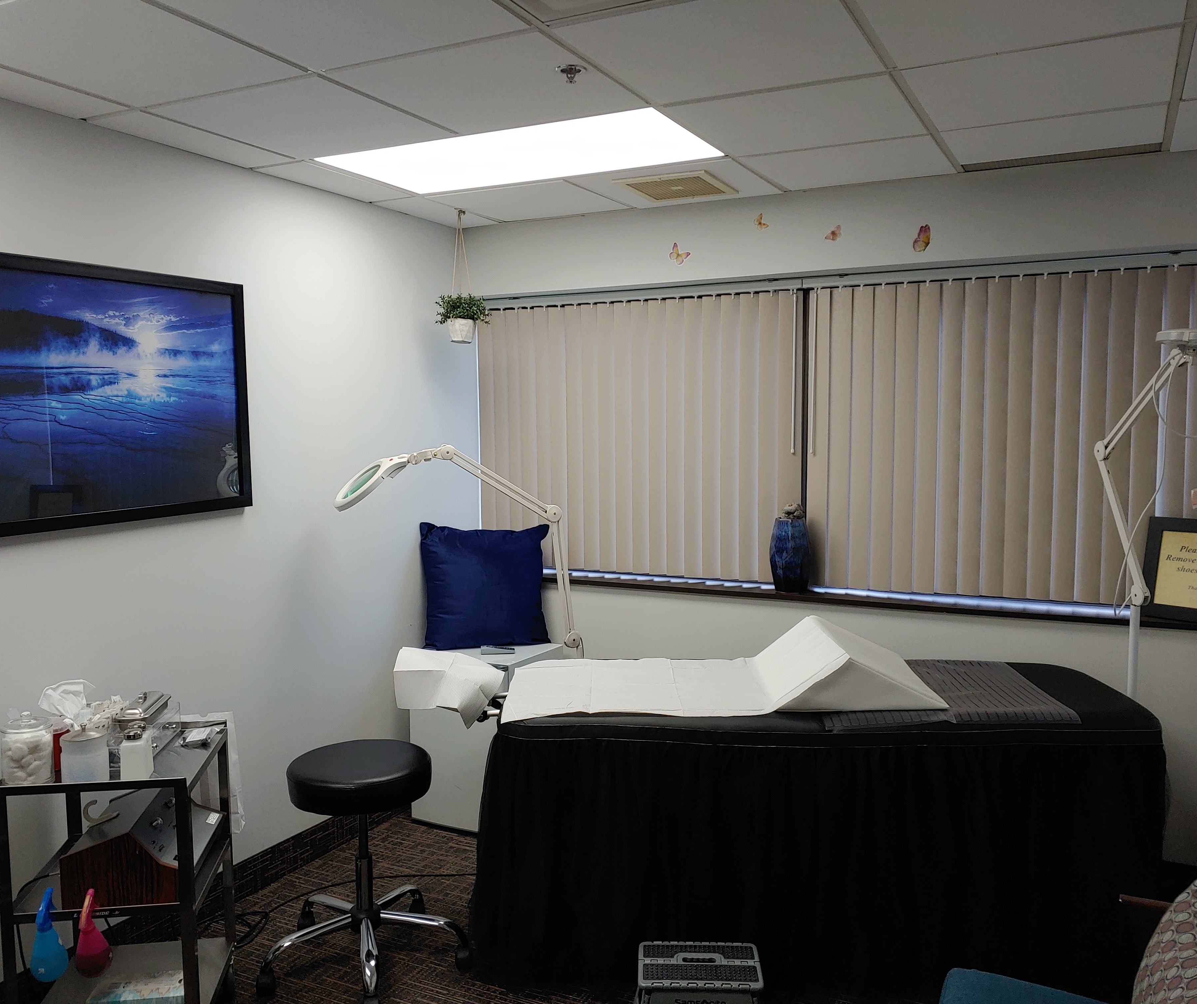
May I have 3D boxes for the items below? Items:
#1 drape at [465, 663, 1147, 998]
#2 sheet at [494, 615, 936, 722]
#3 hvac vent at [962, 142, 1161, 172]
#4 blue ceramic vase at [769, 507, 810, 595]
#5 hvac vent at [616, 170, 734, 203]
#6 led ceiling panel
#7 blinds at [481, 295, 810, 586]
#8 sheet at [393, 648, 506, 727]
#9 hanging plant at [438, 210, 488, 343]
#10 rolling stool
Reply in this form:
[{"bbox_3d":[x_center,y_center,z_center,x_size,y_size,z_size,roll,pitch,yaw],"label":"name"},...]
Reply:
[{"bbox_3d":[0.635,0.973,3.048,1.935,0.802,0.678,0,6,3],"label":"drape"},{"bbox_3d":[0.380,0.502,3.005,1.302,0.163,0.653,0,6,3],"label":"sheet"},{"bbox_3d":[1.495,-1.120,3.136,0.585,0.030,0.115,2,6,27],"label":"hvac vent"},{"bbox_3d":[0.748,0.184,3.782,0.148,0.332,0.148,2,6,27],"label":"blue ceramic vase"},{"bbox_3d":[0.288,-1.121,3.464,0.332,0.022,0.376,2,6,27],"label":"hvac vent"},{"bbox_3d":[-0.257,-1.109,3.064,1.190,0.040,0.580,2,6,27],"label":"led ceiling panel"},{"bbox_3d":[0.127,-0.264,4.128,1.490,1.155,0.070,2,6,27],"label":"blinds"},{"bbox_3d":[-0.499,0.605,3.207,0.340,0.160,0.280,0,6,5],"label":"sheet"},{"bbox_3d":[-0.549,-0.906,3.902,0.198,0.525,0.198,0,6,0],"label":"hanging plant"},{"bbox_3d":[-0.702,1.070,2.870,0.585,0.614,0.580,-1,6,0],"label":"rolling stool"}]

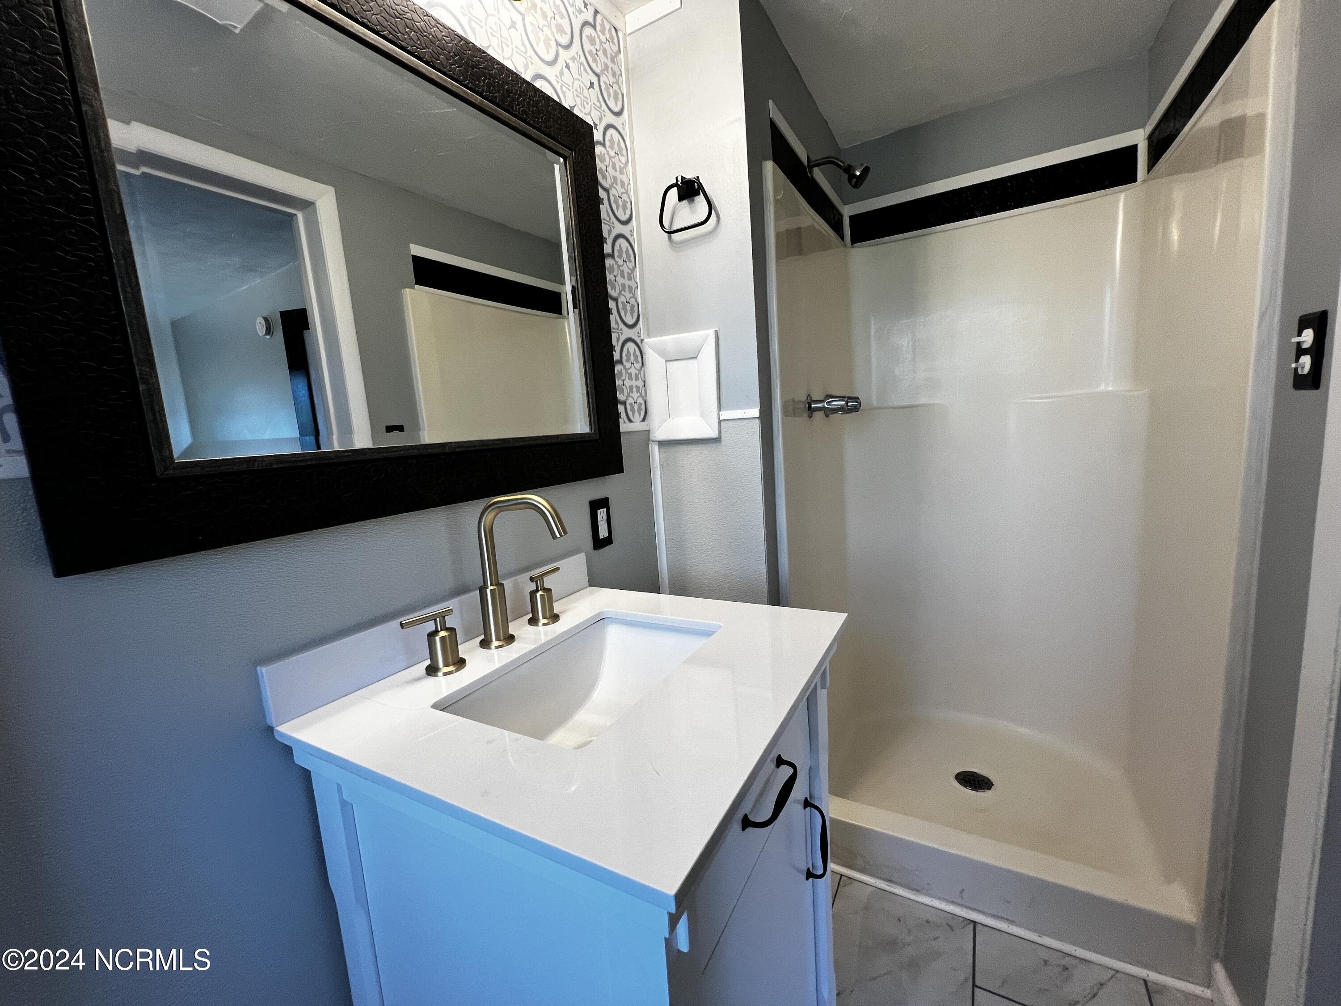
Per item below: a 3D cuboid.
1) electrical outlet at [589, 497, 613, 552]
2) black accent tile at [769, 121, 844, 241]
[{"bbox_3d":[-0.162,0.049,1.204,0.009,0.116,0.073,0,8,30],"label":"electrical outlet"},{"bbox_3d":[0.426,-0.922,1.502,0.010,0.095,0.702,0,9,32],"label":"black accent tile"}]

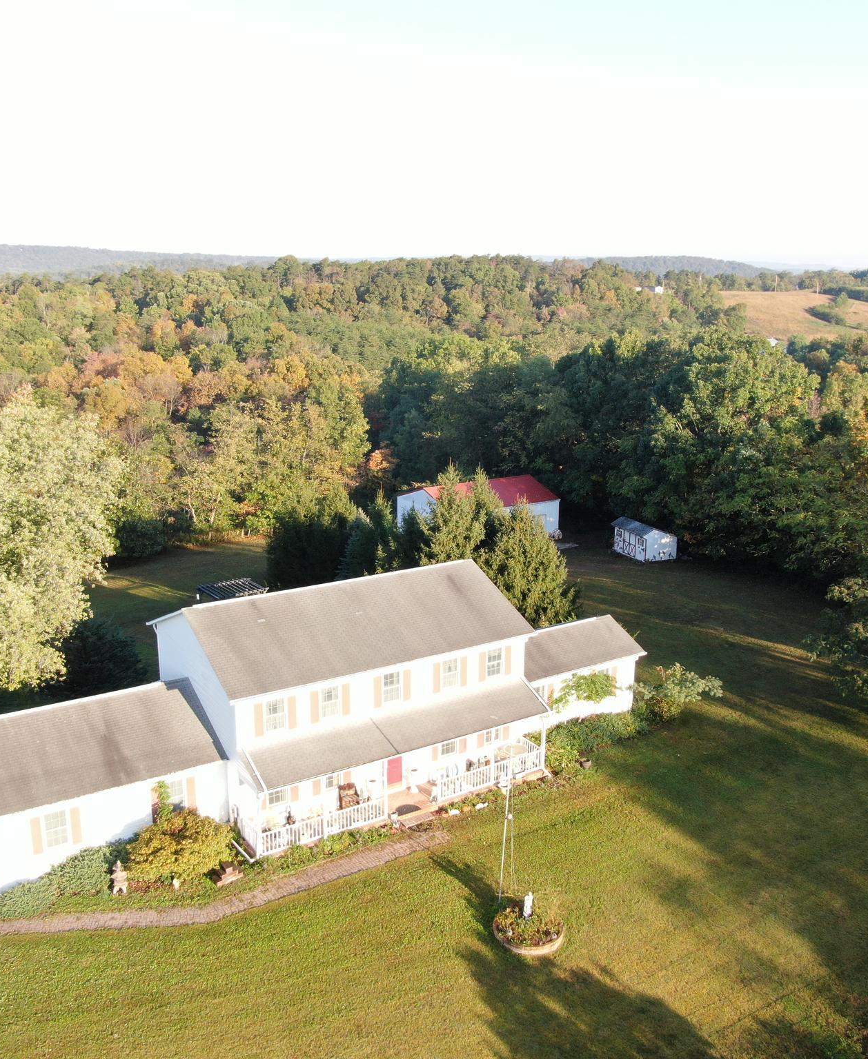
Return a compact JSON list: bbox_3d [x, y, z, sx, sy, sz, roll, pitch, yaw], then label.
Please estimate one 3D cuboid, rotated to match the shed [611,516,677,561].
[{"bbox_3d":[17.494,0.777,81.170,3.130,2.750,4.390,-5,15,-23],"label":"shed"}]

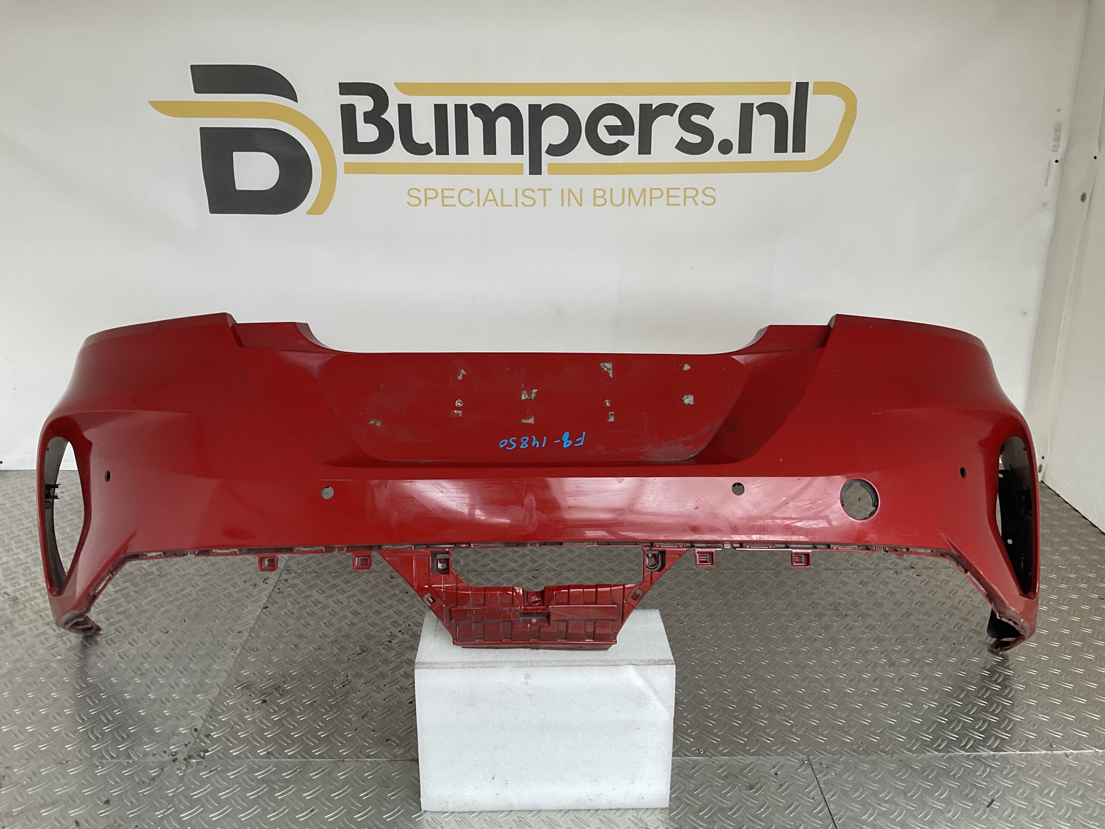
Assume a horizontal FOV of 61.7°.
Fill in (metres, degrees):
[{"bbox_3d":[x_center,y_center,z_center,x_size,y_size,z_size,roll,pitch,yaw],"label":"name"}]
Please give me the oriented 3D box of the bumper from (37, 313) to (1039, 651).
[{"bbox_3d":[-0.025,0.105,1.546,1.790,0.610,0.520,0,18,0],"label":"bumper"}]

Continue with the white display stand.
[{"bbox_3d":[-0.012,0.482,1.529,0.395,0.264,0.170,0,18,0],"label":"white display stand"}]

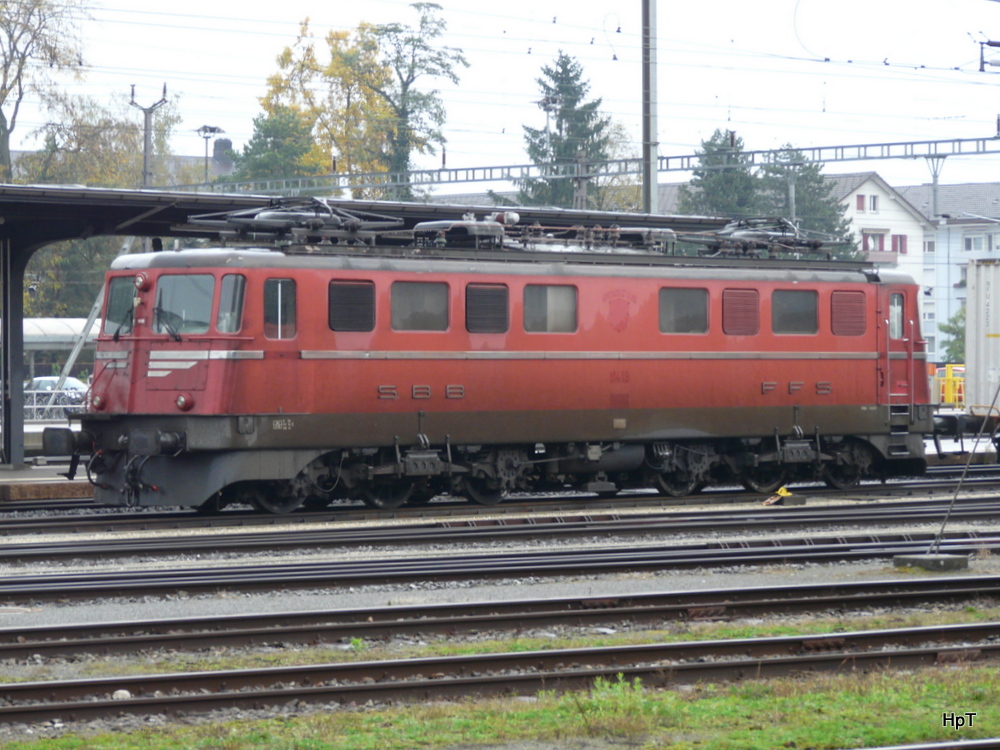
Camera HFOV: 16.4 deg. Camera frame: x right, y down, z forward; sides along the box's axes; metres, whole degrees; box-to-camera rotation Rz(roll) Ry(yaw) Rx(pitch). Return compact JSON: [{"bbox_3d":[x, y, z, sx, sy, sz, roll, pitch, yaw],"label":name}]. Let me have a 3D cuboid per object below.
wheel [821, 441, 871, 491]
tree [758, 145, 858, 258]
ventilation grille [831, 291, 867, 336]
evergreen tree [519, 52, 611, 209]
[{"bbox_3d":[5.885,1.328,59.126,0.150,1.220,1.240,0,0,44],"label":"wheel"},{"bbox_3d":[17.798,-5.549,200.000,6.400,15.498,6.400,0,0,0],"label":"tree"},{"bbox_3d":[5.856,-1.032,58.346,0.060,0.764,0.929,0,0,44],"label":"ventilation grille"},{"bbox_3d":[3.126,-6.715,168.000,5.300,17.829,5.300,0,0,0],"label":"evergreen tree"}]

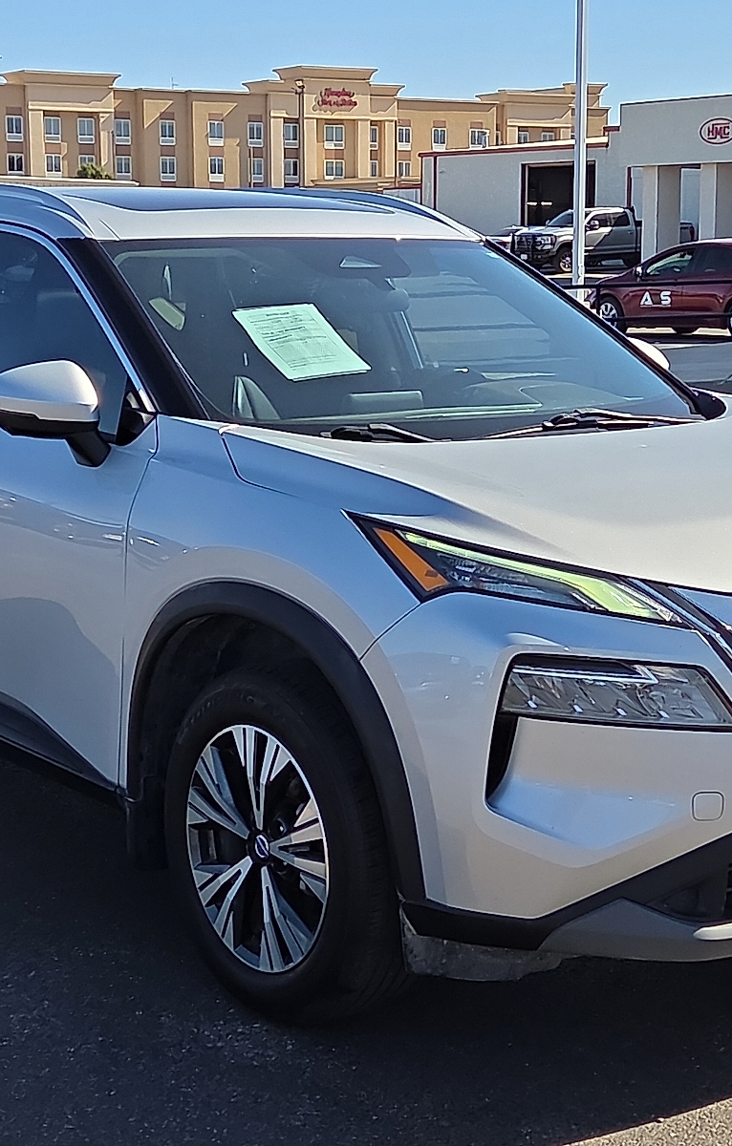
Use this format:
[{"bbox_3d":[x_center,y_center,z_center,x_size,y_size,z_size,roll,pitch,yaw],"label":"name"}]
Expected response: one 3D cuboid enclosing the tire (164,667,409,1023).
[{"bbox_3d":[-0.132,0.524,4.203,0.240,0.735,0.735,-6,11,-37],"label":"tire"}]

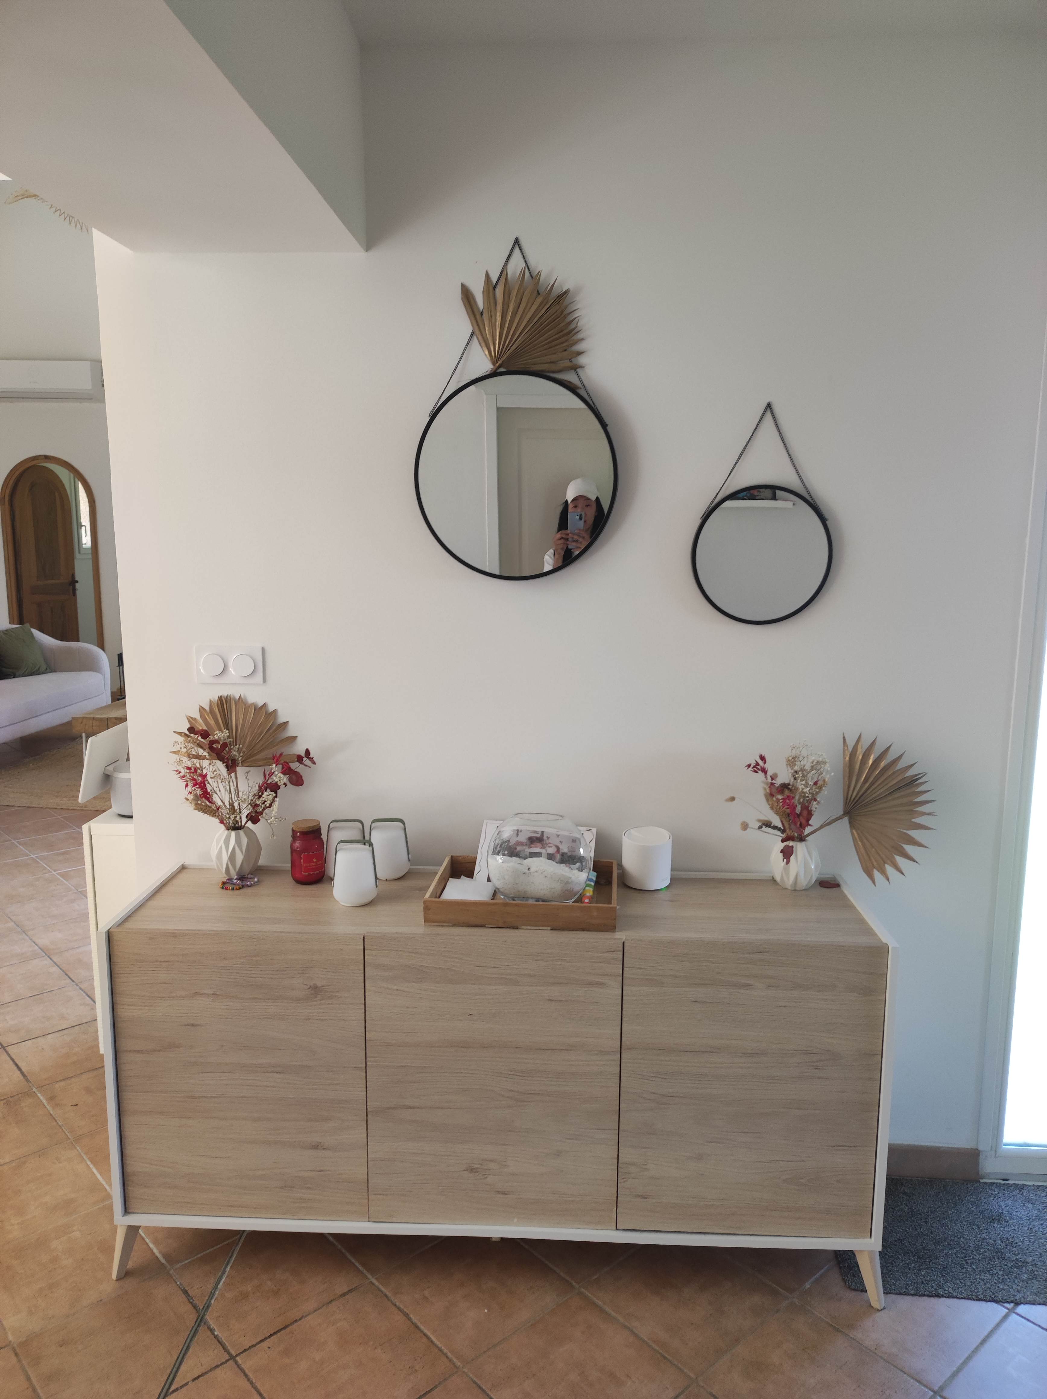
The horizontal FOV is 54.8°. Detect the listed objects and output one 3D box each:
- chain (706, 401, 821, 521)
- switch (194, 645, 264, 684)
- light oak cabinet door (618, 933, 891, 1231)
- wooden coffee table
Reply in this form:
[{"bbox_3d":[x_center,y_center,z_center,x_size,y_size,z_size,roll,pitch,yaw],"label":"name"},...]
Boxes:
[{"bbox_3d":[0.534,-0.524,2.221,0.274,0.253,0.016,1,8,3],"label":"chain"},{"bbox_3d":[-0.679,-0.081,2.329,0.156,0.088,0.018,0,8,3],"label":"switch"},{"bbox_3d":[0.438,0.759,1.965,0.495,0.600,0.018,1,8,3],"label":"light oak cabinet door"},{"bbox_3d":[-2.756,0.236,7.522,0.650,0.380,1.150,1,8,3],"label":"wooden coffee table"}]

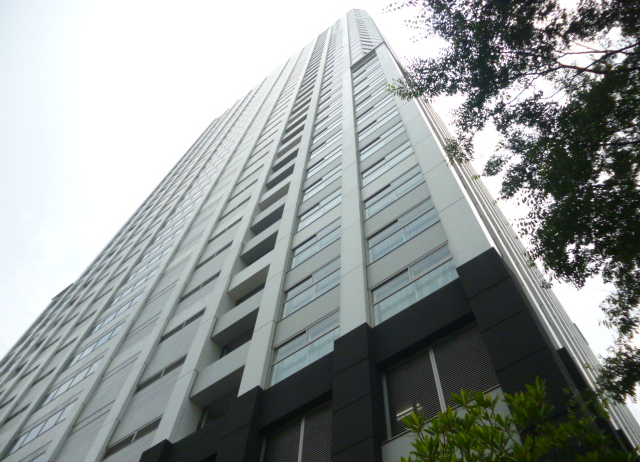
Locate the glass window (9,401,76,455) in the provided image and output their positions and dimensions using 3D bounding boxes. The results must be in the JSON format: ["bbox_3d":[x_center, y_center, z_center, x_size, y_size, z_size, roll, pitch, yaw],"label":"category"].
[{"bbox_3d":[-15.133,10.818,28.489,5.100,1.405,0.160,-34,-69,18],"label":"glass window"}]

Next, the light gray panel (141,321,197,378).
[{"bbox_3d":[-6.767,5.487,24.124,3.487,2.748,0.200,-34,-69,18],"label":"light gray panel"}]

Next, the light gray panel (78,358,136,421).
[{"bbox_3d":[-9.719,7.311,23.844,3.108,2.701,0.150,-34,-69,18],"label":"light gray panel"}]

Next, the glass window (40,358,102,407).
[{"bbox_3d":[-13.672,8.392,28.660,5.032,1.147,0.150,-34,-69,18],"label":"glass window"}]

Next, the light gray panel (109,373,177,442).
[{"bbox_3d":[-6.910,7.096,20.988,3.487,2.737,0.200,-34,-69,18],"label":"light gray panel"}]

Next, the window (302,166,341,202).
[{"bbox_3d":[0.196,-2.619,28.575,2.790,1.891,0.160,-34,-69,18],"label":"window"}]

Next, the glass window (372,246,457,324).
[{"bbox_3d":[2.548,1.457,14.216,2.694,1.665,0.150,-34,-69,18],"label":"glass window"}]

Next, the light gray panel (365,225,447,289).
[{"bbox_3d":[2.743,0.824,16.416,2.917,1.330,0.200,-34,-69,18],"label":"light gray panel"}]

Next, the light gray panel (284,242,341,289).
[{"bbox_3d":[-0.221,1.391,20.692,2.962,1.409,0.200,-34,-69,18],"label":"light gray panel"}]

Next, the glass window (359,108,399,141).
[{"bbox_3d":[3.234,-5.899,28.620,2.694,1.665,0.150,-34,-69,18],"label":"glass window"}]

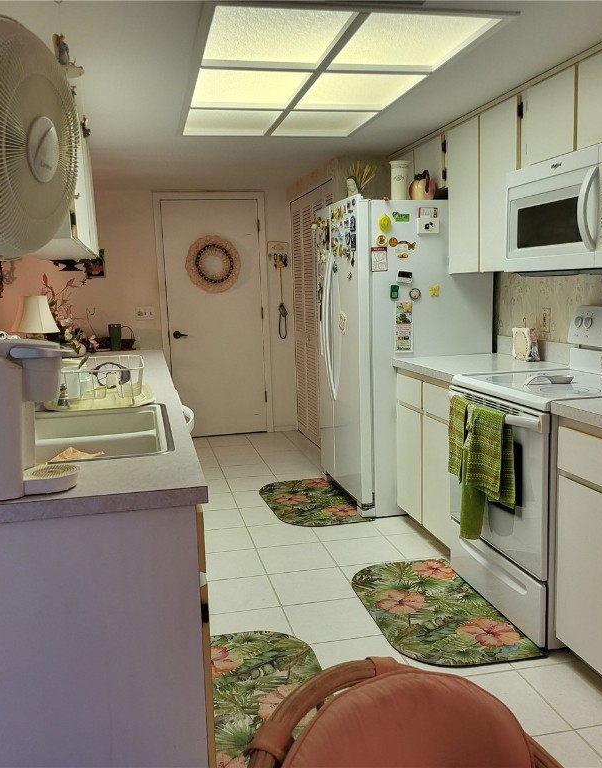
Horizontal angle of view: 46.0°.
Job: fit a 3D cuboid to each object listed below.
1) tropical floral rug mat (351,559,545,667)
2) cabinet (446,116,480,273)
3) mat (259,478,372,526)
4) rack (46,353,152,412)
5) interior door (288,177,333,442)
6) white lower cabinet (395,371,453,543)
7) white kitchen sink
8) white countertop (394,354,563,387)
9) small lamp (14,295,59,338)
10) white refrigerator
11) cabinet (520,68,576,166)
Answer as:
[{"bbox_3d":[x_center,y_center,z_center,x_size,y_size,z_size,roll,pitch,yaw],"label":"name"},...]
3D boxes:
[{"bbox_3d":[0.510,0.875,2.794,0.485,0.010,0.885,-3,8,-12],"label":"tropical floral rug mat"},{"bbox_3d":[0.957,-0.939,3.609,0.310,0.740,0.375,-3,8,-12],"label":"cabinet"},{"bbox_3d":[0.056,0.710,4.364,0.547,0.012,0.955,-3,8,-12],"label":"mat"},{"bbox_3d":[-0.769,-0.015,2.719,0.390,0.134,0.540,-3,8,-12],"label":"rack"},{"bbox_3d":[0.098,-0.495,5.598,0.040,1.992,1.280,-3,8,-12],"label":"interior door"},{"bbox_3d":[0.887,0.348,3.529,0.612,0.832,0.765,-3,8,-12],"label":"white lower cabinet"},{"bbox_3d":[-0.622,0.214,2.009,0.507,0.183,0.795,-3,8,-12],"label":"white kitchen sink"},{"bbox_3d":[0.868,-0.084,3.472,0.630,0.040,0.770,-3,8,-12],"label":"white countertop"},{"bbox_3d":[-1.893,-0.427,5.095,0.290,0.400,0.290,-3,8,-12],"label":"small lamp"},{"bbox_3d":[0.576,-0.182,4.291,0.825,1.705,0.915,-3,8,-12],"label":"white refrigerator"},{"bbox_3d":[1.117,-1.043,2.830,0.310,0.330,0.375,-3,8,-12],"label":"cabinet"}]

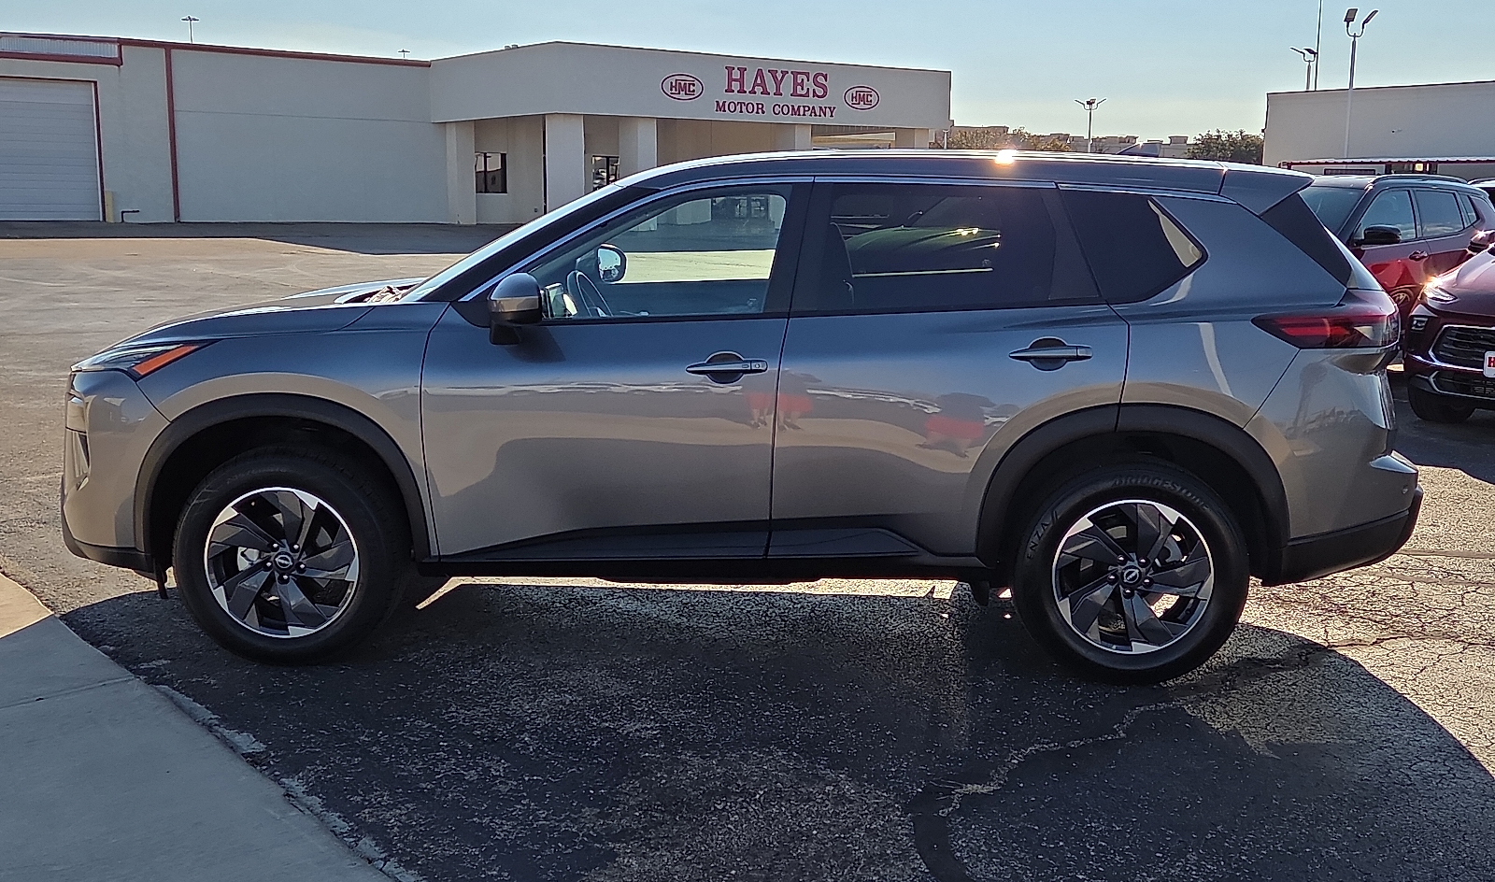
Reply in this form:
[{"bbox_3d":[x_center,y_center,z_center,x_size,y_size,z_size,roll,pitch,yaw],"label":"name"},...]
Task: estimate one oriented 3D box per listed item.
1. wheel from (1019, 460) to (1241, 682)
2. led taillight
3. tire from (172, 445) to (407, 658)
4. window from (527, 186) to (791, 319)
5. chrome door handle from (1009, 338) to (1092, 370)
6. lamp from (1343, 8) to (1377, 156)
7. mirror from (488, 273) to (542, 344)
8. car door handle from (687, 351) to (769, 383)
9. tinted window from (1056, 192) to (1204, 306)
[{"bbox_3d":[1.214,0.412,4.841,0.739,0.734,0.240,1,9,3],"label":"wheel"},{"bbox_3d":[1.811,-0.387,4.760,0.480,0.180,0.340,1,9,3],"label":"led taillight"},{"bbox_3d":[-1.489,0.377,4.963,0.739,0.734,0.240,1,9,3],"label":"tire"},{"bbox_3d":[-0.282,-0.597,4.805,0.845,0.430,0.060,1,-13,5],"label":"window"},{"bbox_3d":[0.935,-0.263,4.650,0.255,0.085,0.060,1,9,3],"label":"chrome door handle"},{"bbox_3d":[20.427,-10.673,51.090,1.200,7.727,0.850,4,10,21],"label":"lamp"},{"bbox_3d":[-0.710,-0.409,4.632,0.165,0.205,0.235,1,9,3],"label":"mirror"},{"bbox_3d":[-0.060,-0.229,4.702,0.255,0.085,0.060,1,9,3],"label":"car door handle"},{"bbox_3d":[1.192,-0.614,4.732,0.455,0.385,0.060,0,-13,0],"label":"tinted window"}]

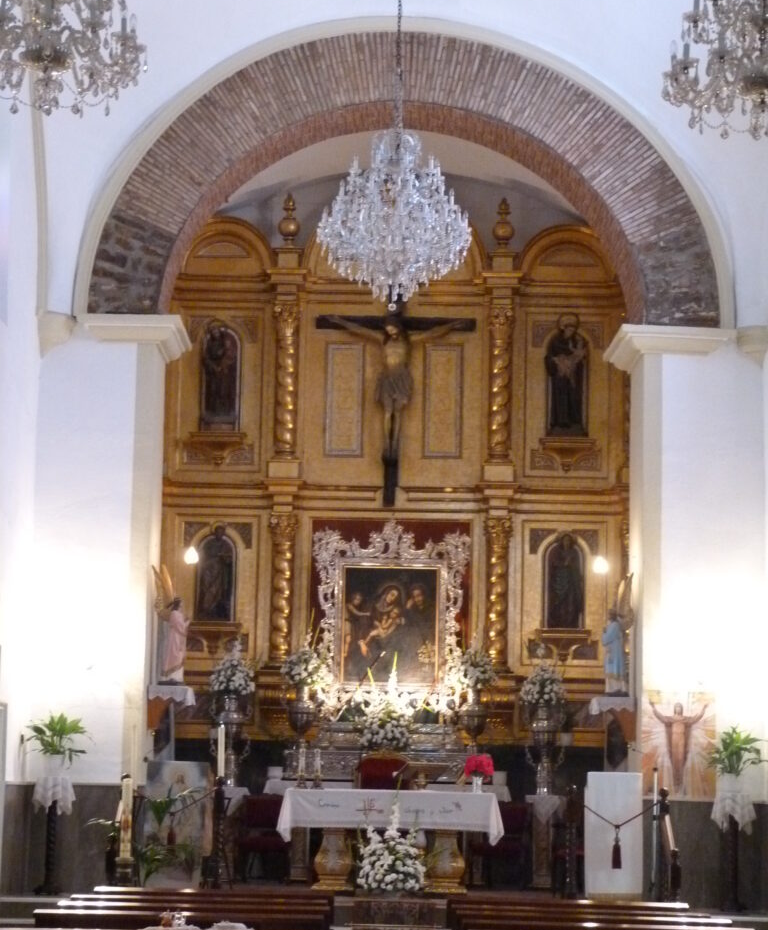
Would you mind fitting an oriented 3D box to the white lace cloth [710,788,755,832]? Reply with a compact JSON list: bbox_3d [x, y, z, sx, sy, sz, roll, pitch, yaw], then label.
[{"bbox_3d":[2.994,2.973,20.782,0.394,0.386,0.380,1,-8,0],"label":"white lace cloth"}]

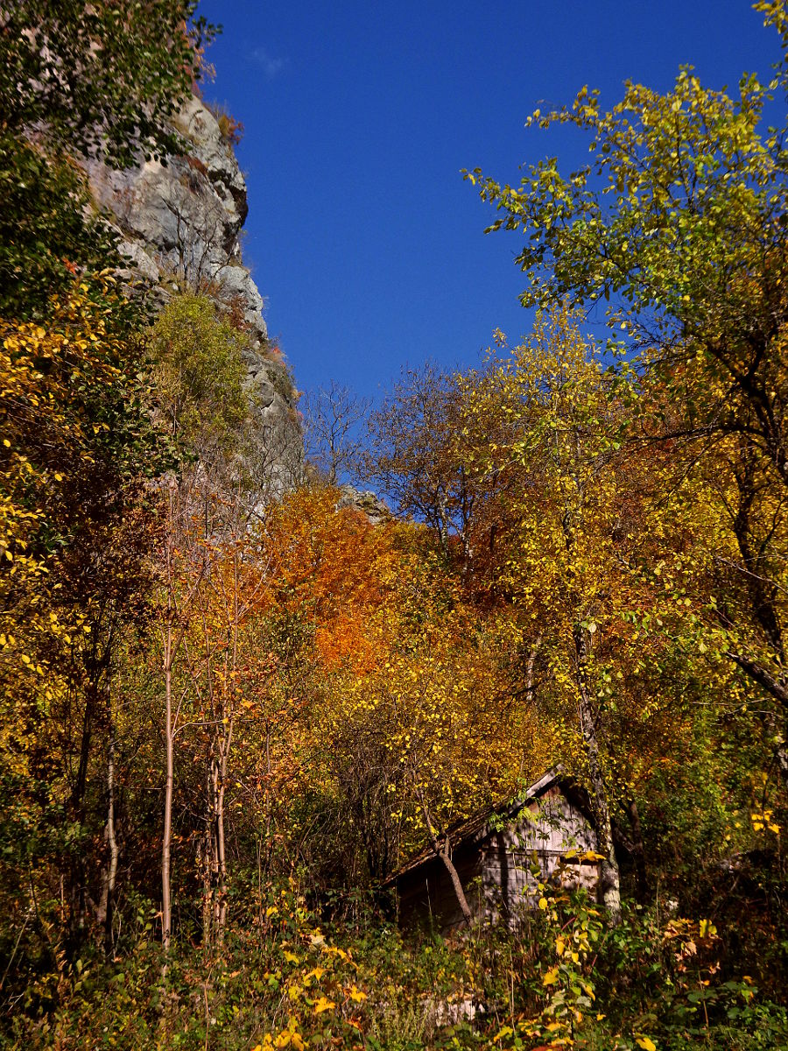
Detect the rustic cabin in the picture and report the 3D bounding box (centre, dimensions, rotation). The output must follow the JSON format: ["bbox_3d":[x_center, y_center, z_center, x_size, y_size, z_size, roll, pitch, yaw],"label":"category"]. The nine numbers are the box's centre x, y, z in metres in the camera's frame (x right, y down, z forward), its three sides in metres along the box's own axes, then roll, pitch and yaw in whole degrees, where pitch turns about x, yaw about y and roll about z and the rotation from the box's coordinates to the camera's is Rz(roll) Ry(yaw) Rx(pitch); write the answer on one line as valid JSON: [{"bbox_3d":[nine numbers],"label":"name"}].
[{"bbox_3d":[2.472,7.513,31.570,3.545,3.517,5.738,7,-22,-16],"label":"rustic cabin"}]

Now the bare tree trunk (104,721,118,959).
[{"bbox_3d":[-4.763,5.278,24.500,0.220,3.965,0.200,0,-21,0],"label":"bare tree trunk"}]

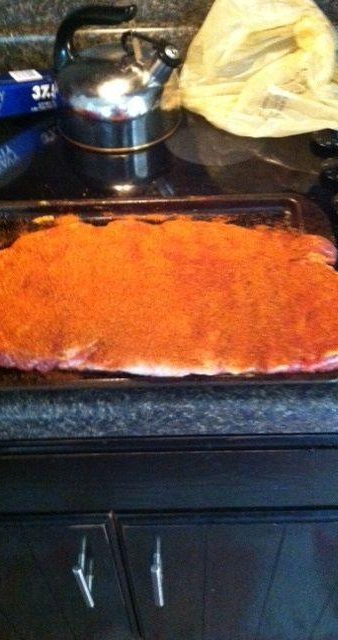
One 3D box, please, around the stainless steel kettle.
[{"bbox_3d":[-0.075,-0.366,0.890,0.197,0.192,0.185,-1,49,1],"label":"stainless steel kettle"}]

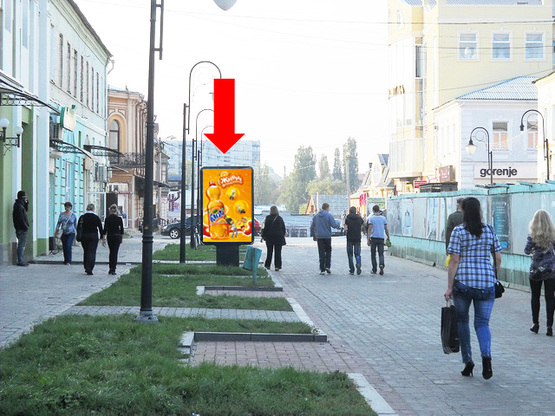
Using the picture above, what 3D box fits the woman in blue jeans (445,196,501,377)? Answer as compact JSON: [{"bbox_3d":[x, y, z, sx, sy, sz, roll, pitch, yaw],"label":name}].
[{"bbox_3d":[1.857,0.760,13.650,0.540,1.710,0.450,0,0,-3],"label":"woman in blue jeans"}]

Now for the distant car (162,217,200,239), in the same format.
[{"bbox_3d":[-4.486,1.094,83.500,4.500,1.460,1.800,0,0,-6],"label":"distant car"}]

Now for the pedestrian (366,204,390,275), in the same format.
[{"bbox_3d":[2.525,0.806,35.800,0.550,1.737,0.430,0,0,-3],"label":"pedestrian"}]

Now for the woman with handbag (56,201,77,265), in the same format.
[{"bbox_3d":[-5.675,0.691,38.800,0.540,1.680,0.380,0,0,-6],"label":"woman with handbag"}]

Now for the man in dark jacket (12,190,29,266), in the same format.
[{"bbox_3d":[-6.282,0.512,35.400,0.400,1.848,0.500,0,0,0],"label":"man in dark jacket"}]

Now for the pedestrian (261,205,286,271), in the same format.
[{"bbox_3d":[-0.090,0.793,37.200,0.580,1.689,0.400,0,0,-3],"label":"pedestrian"}]

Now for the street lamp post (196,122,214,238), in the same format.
[{"bbox_3d":[-3.419,-1.235,72.000,1.300,5.714,0.350,0,0,-3],"label":"street lamp post"}]

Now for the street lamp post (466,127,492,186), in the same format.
[{"bbox_3d":[10.146,-1.093,72.000,1.500,5.850,0.450,0,0,0],"label":"street lamp post"}]

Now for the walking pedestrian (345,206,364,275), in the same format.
[{"bbox_3d":[1.940,0.828,36.200,0.480,1.730,0.420,0,0,0],"label":"walking pedestrian"}]

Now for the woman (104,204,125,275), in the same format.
[{"bbox_3d":[-3.966,0.771,35.100,0.500,1.710,0.400,0,0,3],"label":"woman"}]

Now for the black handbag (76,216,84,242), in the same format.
[{"bbox_3d":[-4.766,0.520,34.900,0.170,0.580,0.330,0,0,0],"label":"black handbag"}]

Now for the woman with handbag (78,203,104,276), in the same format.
[{"bbox_3d":[-4.395,0.746,34.000,0.580,1.690,0.400,0,0,-3],"label":"woman with handbag"}]

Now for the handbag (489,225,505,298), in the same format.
[{"bbox_3d":[2.075,0.509,13.650,0.160,0.695,0.280,0,0,-3],"label":"handbag"}]

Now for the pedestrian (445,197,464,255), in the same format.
[{"bbox_3d":[3.418,0.721,26.800,0.560,1.790,0.400,0,0,0],"label":"pedestrian"}]

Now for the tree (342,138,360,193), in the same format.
[{"bbox_3d":[14.569,-5.882,285.000,3.300,16.287,3.300,0,0,0],"label":"tree"}]

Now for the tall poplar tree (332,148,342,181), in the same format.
[{"bbox_3d":[12.946,-5.285,310.000,2.600,15.215,2.600,0,0,0],"label":"tall poplar tree"}]

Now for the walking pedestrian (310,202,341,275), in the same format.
[{"bbox_3d":[1.184,0.766,35.600,0.660,1.774,0.450,0,0,2],"label":"walking pedestrian"}]

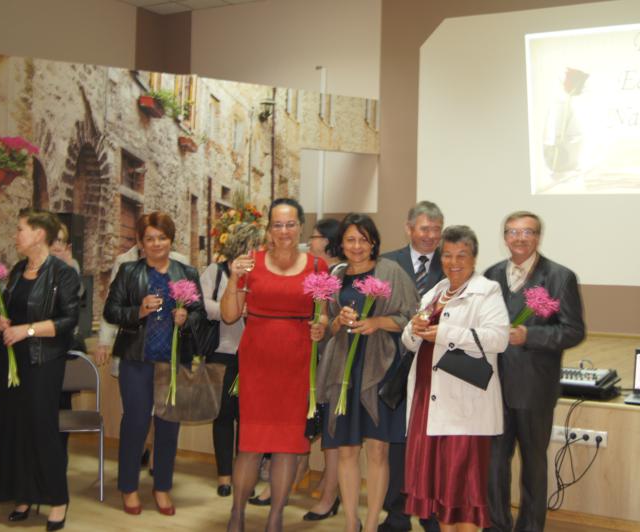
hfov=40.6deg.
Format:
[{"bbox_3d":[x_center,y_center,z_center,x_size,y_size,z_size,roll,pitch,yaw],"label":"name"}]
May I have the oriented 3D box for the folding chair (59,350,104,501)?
[{"bbox_3d":[-1.553,0.981,5.353,0.440,0.830,0.480,1,1,-12],"label":"folding chair"}]

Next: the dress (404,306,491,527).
[{"bbox_3d":[0.629,0.698,4.240,0.420,1.070,0.340,2,1,22],"label":"dress"}]

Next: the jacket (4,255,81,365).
[{"bbox_3d":[-1.554,0.243,4.830,0.420,0.600,0.290,2,1,25],"label":"jacket"}]

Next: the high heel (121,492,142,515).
[{"bbox_3d":[-1.083,1.335,4.950,0.088,0.130,0.235,0,2,-19],"label":"high heel"}]

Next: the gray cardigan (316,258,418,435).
[{"bbox_3d":[0.250,0.424,4.560,0.530,0.900,0.360,1,2,6],"label":"gray cardigan"}]

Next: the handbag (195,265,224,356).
[{"bbox_3d":[-0.682,0.267,5.200,0.240,0.550,0.140,2,2,18],"label":"handbag"}]

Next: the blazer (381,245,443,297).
[{"bbox_3d":[0.566,0.257,4.780,0.540,0.760,0.320,1,2,5],"label":"blazer"}]

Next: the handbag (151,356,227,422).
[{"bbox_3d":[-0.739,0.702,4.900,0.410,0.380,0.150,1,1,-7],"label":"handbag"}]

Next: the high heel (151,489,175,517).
[{"bbox_3d":[-0.904,1.357,4.999,0.080,0.120,0.225,0,1,-34],"label":"high heel"}]

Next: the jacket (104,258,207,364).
[{"bbox_3d":[-0.929,0.257,4.890,0.580,0.600,0.350,1,2,-12],"label":"jacket"}]

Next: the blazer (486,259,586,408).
[{"bbox_3d":[1.134,0.353,4.600,0.530,0.800,0.310,2,1,22],"label":"blazer"}]

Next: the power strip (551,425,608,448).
[{"bbox_3d":[1.454,0.971,4.927,0.350,0.086,0.045,2,1,28],"label":"power strip"}]

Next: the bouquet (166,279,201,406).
[{"bbox_3d":[-0.752,0.415,4.700,0.170,0.690,0.165,5,3,-11],"label":"bouquet"}]

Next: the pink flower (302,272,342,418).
[{"bbox_3d":[0.012,0.382,4.160,0.185,0.700,0.180,4,1,0],"label":"pink flower"}]

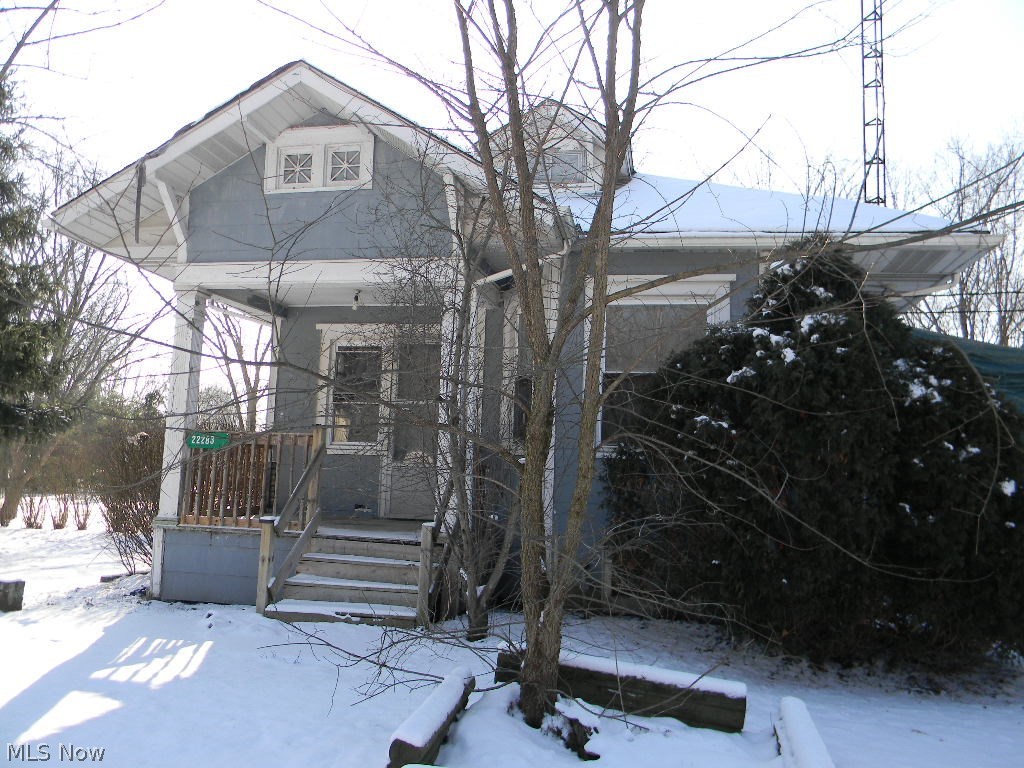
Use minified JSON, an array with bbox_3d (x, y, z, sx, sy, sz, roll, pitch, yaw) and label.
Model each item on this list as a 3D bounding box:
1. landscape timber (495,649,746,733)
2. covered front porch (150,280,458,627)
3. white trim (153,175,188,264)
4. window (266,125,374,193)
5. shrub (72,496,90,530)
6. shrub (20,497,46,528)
[{"bbox_3d":[0.640,1.837,5.089,1.650,0.229,0.206,-2,-8,33],"label":"landscape timber"},{"bbox_3d":[-1.896,0.652,8.867,3.076,3.176,3.015,1,-7,10],"label":"covered front porch"},{"bbox_3d":[-3.449,-1.648,8.325,0.122,0.725,0.573,1,-7,10],"label":"white trim"},{"bbox_3d":[-1.962,-2.305,8.404,1.164,0.710,0.099,1,-7,10],"label":"window"},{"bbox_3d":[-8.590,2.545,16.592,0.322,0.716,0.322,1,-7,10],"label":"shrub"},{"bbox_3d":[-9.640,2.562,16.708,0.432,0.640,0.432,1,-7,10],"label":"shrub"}]

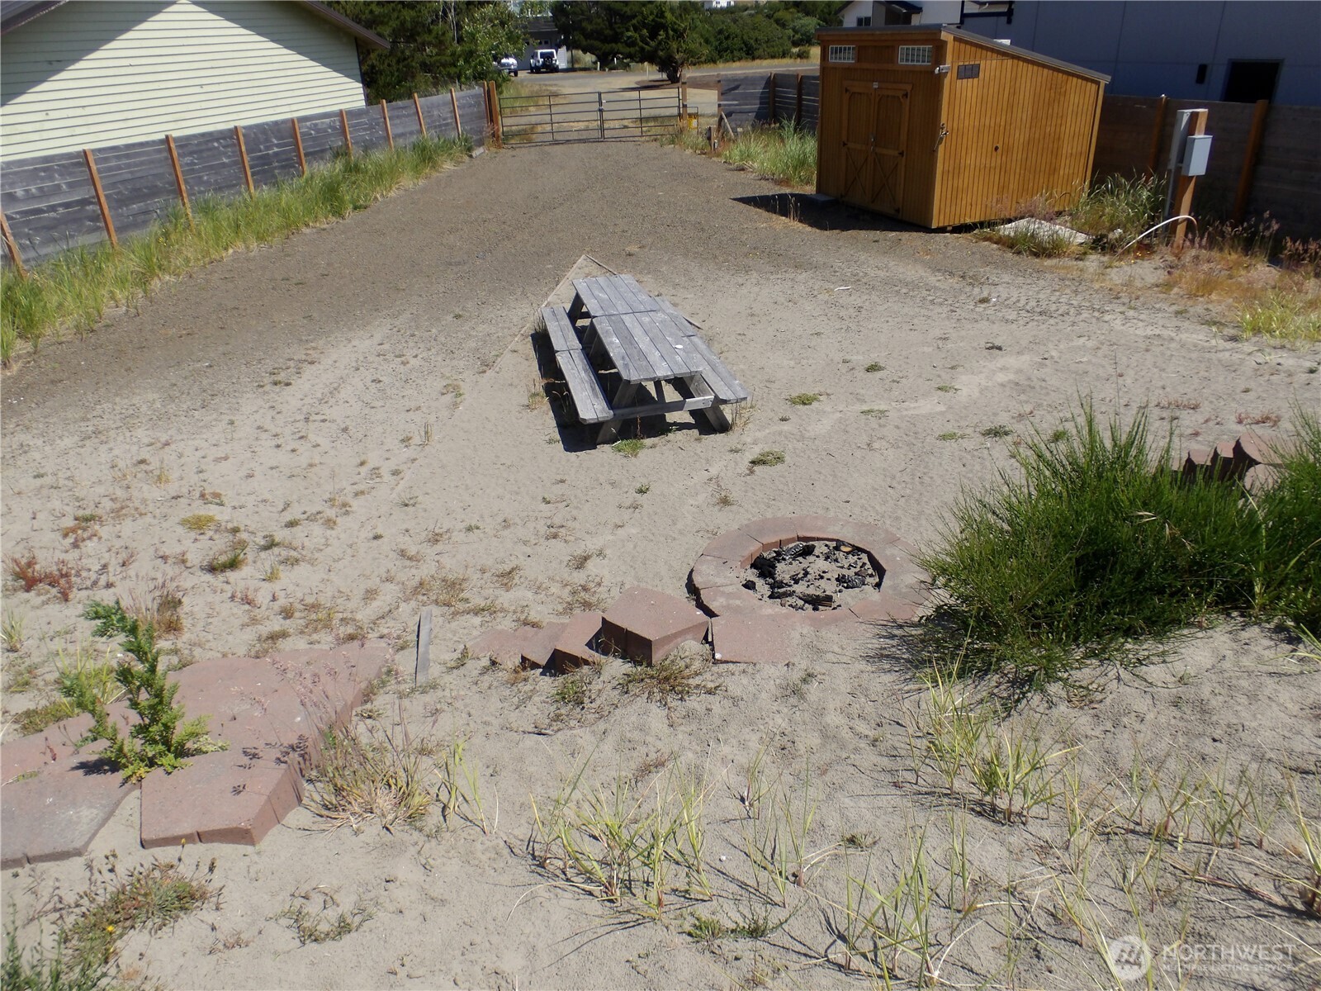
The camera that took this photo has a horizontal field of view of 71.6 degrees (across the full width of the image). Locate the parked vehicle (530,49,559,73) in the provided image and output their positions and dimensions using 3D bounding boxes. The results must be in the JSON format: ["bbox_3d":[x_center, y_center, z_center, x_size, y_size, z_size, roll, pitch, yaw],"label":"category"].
[{"bbox_3d":[-10.238,-37.984,79.922,1.870,1.840,4.300,-9,28,-12],"label":"parked vehicle"}]

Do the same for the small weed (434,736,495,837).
[{"bbox_3d":[-0.603,0.896,2.833,0.165,0.319,0.134,-11,28,-15],"label":"small weed"}]

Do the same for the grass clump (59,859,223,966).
[{"bbox_3d":[-1.391,1.102,2.451,0.371,0.103,0.237,-24,34,-35],"label":"grass clump"}]

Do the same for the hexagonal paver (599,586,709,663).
[{"bbox_3d":[-0.044,0.593,4.187,0.469,0.157,0.328,19,35,37],"label":"hexagonal paver"}]

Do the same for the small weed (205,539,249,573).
[{"bbox_3d":[-2.982,0.411,6.299,0.268,0.184,0.214,-18,30,-25],"label":"small weed"}]

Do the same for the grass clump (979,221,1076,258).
[{"bbox_3d":[5.163,-3.620,12.899,1.236,0.407,0.741,7,29,20],"label":"grass clump"}]

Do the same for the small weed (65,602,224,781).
[{"bbox_3d":[-2.093,0.768,3.705,0.554,0.669,0.443,-23,33,-33],"label":"small weed"}]

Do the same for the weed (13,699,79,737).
[{"bbox_3d":[-2.295,0.825,3.415,0.210,0.080,0.140,-24,34,-35],"label":"weed"}]

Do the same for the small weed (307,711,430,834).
[{"bbox_3d":[-0.932,0.886,2.936,0.371,0.258,0.309,-14,29,-21],"label":"small weed"}]

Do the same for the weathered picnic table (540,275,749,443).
[{"bbox_3d":[-0.321,-1.498,9.673,1.518,0.750,3.672,-8,27,-9],"label":"weathered picnic table"}]

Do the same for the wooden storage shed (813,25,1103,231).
[{"bbox_3d":[5.038,-6.575,15.909,3.279,2.925,3.735,-13,28,-17],"label":"wooden storage shed"}]

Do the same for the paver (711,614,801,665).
[{"bbox_3d":[0.544,0.868,5.212,0.440,0.120,0.400,-1,27,6],"label":"paver"}]

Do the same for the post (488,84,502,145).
[{"bbox_3d":[-5.086,-11.741,28.275,0.150,1.860,0.150,-6,27,-6],"label":"post"}]

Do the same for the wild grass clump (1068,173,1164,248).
[{"bbox_3d":[6.460,-4.039,12.996,1.233,0.906,0.925,9,30,24],"label":"wild grass clump"}]

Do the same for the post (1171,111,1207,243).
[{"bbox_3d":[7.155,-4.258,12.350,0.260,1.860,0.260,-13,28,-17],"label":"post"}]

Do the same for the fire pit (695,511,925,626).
[{"bbox_3d":[0.949,0.544,5.812,1.469,0.160,1.469,-4,27,0],"label":"fire pit"}]

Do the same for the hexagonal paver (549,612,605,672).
[{"bbox_3d":[-0.276,0.735,4.296,0.469,0.157,0.328,13,31,29],"label":"hexagonal paver"}]

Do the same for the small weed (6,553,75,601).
[{"bbox_3d":[-3.690,0.485,5.450,0.330,0.160,0.300,-23,33,-33],"label":"small weed"}]

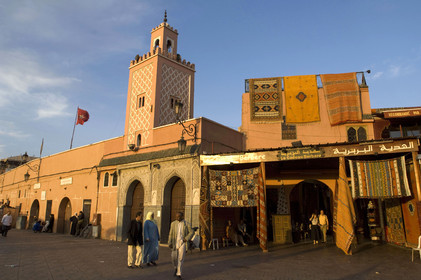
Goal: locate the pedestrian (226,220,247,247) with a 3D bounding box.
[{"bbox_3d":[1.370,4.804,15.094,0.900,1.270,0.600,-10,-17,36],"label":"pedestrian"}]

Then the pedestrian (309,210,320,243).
[{"bbox_3d":[5.700,4.823,16.066,0.550,1.680,0.400,-3,-14,14],"label":"pedestrian"}]

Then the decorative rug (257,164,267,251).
[{"bbox_3d":[2.350,2.949,13.125,0.420,3.750,0.320,-4,-14,17],"label":"decorative rug"}]

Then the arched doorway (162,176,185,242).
[{"bbox_3d":[-1.728,3.725,15.466,1.870,3.550,0.550,-11,-18,38],"label":"arched doorway"}]

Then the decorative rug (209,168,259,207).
[{"bbox_3d":[1.130,2.235,13.819,2.420,1.850,0.060,-4,-15,17],"label":"decorative rug"}]

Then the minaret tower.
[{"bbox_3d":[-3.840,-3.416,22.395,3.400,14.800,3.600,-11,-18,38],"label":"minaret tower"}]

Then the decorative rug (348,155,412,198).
[{"bbox_3d":[6.950,1.573,12.025,2.100,1.650,0.060,-4,-15,17],"label":"decorative rug"}]

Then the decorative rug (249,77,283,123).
[{"bbox_3d":[3.385,-2.492,17.810,1.880,2.820,0.150,-2,-14,8],"label":"decorative rug"}]

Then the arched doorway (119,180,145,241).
[{"bbox_3d":[-4.275,4.127,17.015,2.100,3.480,0.450,-11,-17,37],"label":"arched doorway"}]

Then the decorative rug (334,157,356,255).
[{"bbox_3d":[5.620,2.695,12.414,0.780,4.000,0.450,-4,-14,17],"label":"decorative rug"}]

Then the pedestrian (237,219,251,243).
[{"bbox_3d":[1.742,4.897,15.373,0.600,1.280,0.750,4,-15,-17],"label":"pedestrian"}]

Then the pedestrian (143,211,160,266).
[{"bbox_3d":[-1.915,3.296,9.774,0.420,1.680,0.530,-12,-18,40],"label":"pedestrian"}]

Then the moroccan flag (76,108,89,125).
[{"bbox_3d":[-11.775,-2.165,26.914,1.150,1.500,0.400,1,-14,-6],"label":"moroccan flag"}]

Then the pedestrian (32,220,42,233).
[{"bbox_3d":[-14.300,7.160,24.195,0.650,0.970,0.550,-4,-14,17],"label":"pedestrian"}]

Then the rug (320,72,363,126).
[{"bbox_3d":[7.723,-2.431,17.168,2.050,3.200,0.150,-2,-14,8],"label":"rug"}]

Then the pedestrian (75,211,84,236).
[{"bbox_3d":[-9.330,5.968,20.882,0.500,1.730,0.550,3,-14,-14],"label":"pedestrian"}]

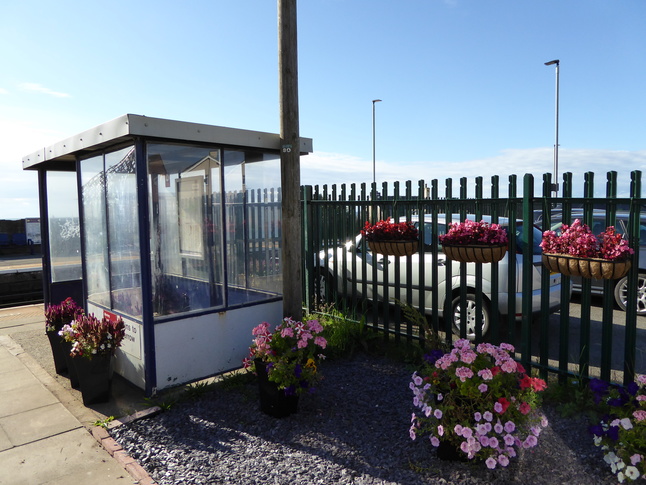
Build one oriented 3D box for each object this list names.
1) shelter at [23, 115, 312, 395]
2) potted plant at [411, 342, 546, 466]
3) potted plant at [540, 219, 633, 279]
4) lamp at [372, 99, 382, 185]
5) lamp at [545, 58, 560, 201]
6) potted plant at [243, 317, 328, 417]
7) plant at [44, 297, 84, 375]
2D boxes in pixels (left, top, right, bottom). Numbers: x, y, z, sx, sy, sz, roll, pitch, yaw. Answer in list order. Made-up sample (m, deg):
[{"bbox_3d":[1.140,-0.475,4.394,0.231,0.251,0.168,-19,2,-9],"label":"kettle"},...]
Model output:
[{"bbox_3d":[-1.966,0.036,5.383,3.293,2.330,1.974,4,7,44],"label":"shelter"},{"bbox_3d":[1.056,1.021,3.016,0.923,0.752,0.819,0,5,0],"label":"potted plant"},{"bbox_3d":[1.964,0.046,3.373,0.270,0.437,0.611,-5,7,-44],"label":"potted plant"},{"bbox_3d":[2.220,-2.785,18.306,0.500,6.000,0.220,4,7,44],"label":"lamp"},{"bbox_3d":[6.884,-2.442,13.728,0.500,6.000,0.220,4,7,44],"label":"lamp"},{"bbox_3d":[-0.309,0.978,3.613,0.671,0.769,0.609,0,5,0],"label":"potted plant"},{"bbox_3d":[-2.616,0.901,4.511,0.410,0.760,0.410,4,7,44],"label":"plant"}]

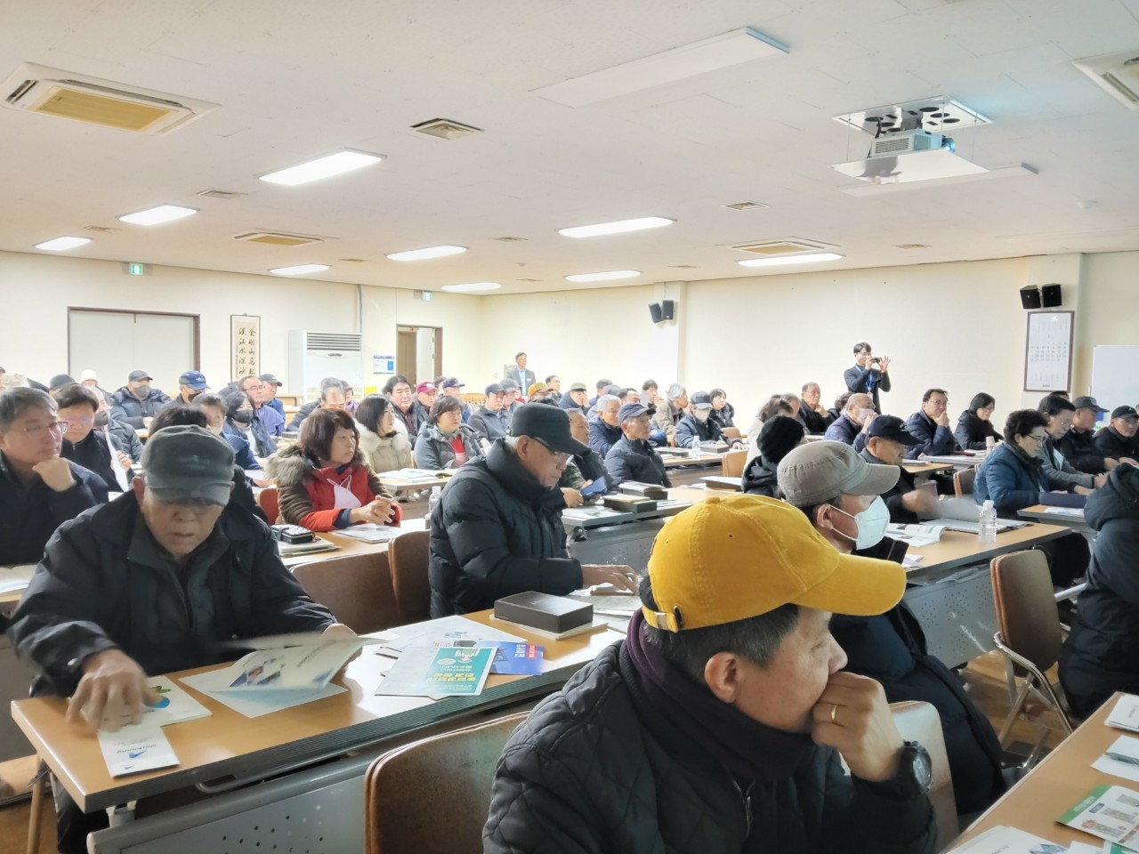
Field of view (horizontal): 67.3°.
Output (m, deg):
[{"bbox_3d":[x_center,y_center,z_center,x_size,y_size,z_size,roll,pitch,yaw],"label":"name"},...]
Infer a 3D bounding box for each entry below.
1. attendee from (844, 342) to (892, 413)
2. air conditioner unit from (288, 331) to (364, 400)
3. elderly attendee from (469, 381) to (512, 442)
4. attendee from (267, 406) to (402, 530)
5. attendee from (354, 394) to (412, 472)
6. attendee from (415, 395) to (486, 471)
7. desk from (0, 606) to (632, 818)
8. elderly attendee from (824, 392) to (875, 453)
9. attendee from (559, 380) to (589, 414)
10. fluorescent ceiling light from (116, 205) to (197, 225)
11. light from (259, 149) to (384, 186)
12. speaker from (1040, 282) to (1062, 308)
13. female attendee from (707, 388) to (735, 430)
[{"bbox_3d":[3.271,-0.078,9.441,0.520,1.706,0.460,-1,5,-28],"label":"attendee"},{"bbox_3d":[-4.016,-0.620,14.098,1.030,1.845,0.520,-2,5,-44],"label":"air conditioner unit"},{"bbox_3d":[-0.599,0.232,7.496,0.510,1.232,0.740,-2,5,-39],"label":"elderly attendee"},{"bbox_3d":[-0.953,0.522,3.449,0.530,1.178,0.720,-2,5,-44],"label":"attendee"},{"bbox_3d":[-1.109,0.390,5.449,0.700,1.210,0.500,4,5,38],"label":"attendee"},{"bbox_3d":[-0.761,0.396,5.393,0.520,1.176,0.720,-2,5,-44],"label":"attendee"},{"bbox_3d":[-0.203,0.882,2.058,1.800,0.735,0.465,-2,5,-40],"label":"desk"},{"bbox_3d":[2.180,0.364,6.324,0.510,1.237,0.730,-2,5,-39],"label":"elderly attendee"},{"bbox_3d":[0.132,0.118,9.361,0.500,1.214,0.700,-2,5,-39],"label":"attendee"},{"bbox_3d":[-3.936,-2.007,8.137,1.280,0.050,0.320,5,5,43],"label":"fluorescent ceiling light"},{"bbox_3d":[-1.759,-1.792,5.951,0.320,0.030,1.280,-2,5,-44],"label":"light"},{"bbox_3d":[5.075,-1.385,8.995,0.190,0.222,0.155,-3,17,39],"label":"speaker"},{"bbox_3d":[1.800,0.160,9.526,0.720,1.190,0.480,5,5,43],"label":"female attendee"}]

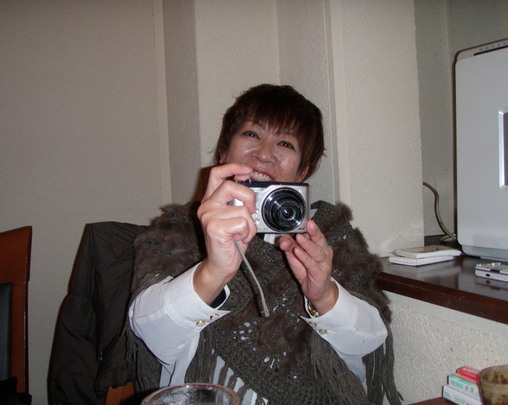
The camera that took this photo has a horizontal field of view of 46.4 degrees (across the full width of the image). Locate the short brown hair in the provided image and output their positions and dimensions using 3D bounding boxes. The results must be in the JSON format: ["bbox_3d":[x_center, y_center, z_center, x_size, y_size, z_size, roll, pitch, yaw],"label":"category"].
[{"bbox_3d":[0.030,-0.129,1.085,0.190,0.188,0.210,15,1,-3],"label":"short brown hair"}]

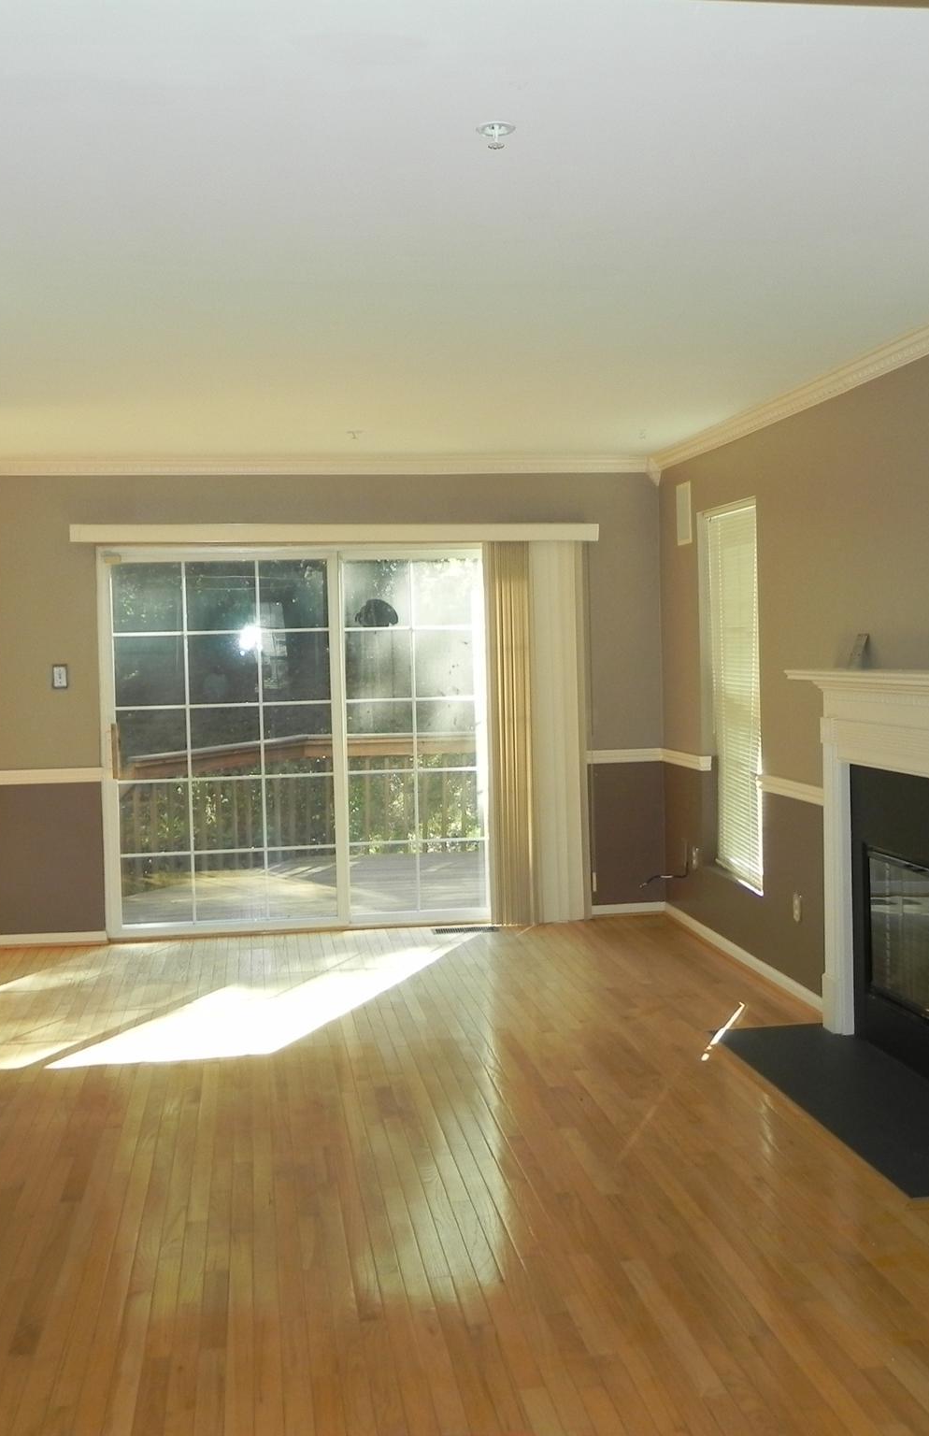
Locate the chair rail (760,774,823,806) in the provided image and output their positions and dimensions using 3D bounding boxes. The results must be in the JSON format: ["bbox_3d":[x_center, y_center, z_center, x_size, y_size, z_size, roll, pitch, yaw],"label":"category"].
[{"bbox_3d":[1.333,0.284,5.801,0.036,0.071,0.820,-2,3,-8],"label":"chair rail"}]

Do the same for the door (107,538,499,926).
[{"bbox_3d":[-0.728,0.107,7.455,2.215,1.990,0.120,-2,3,-8],"label":"door"}]

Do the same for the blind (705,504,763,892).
[{"bbox_3d":[1.276,-0.108,6.625,0.045,1.710,0.820,-2,3,-8],"label":"blind"}]

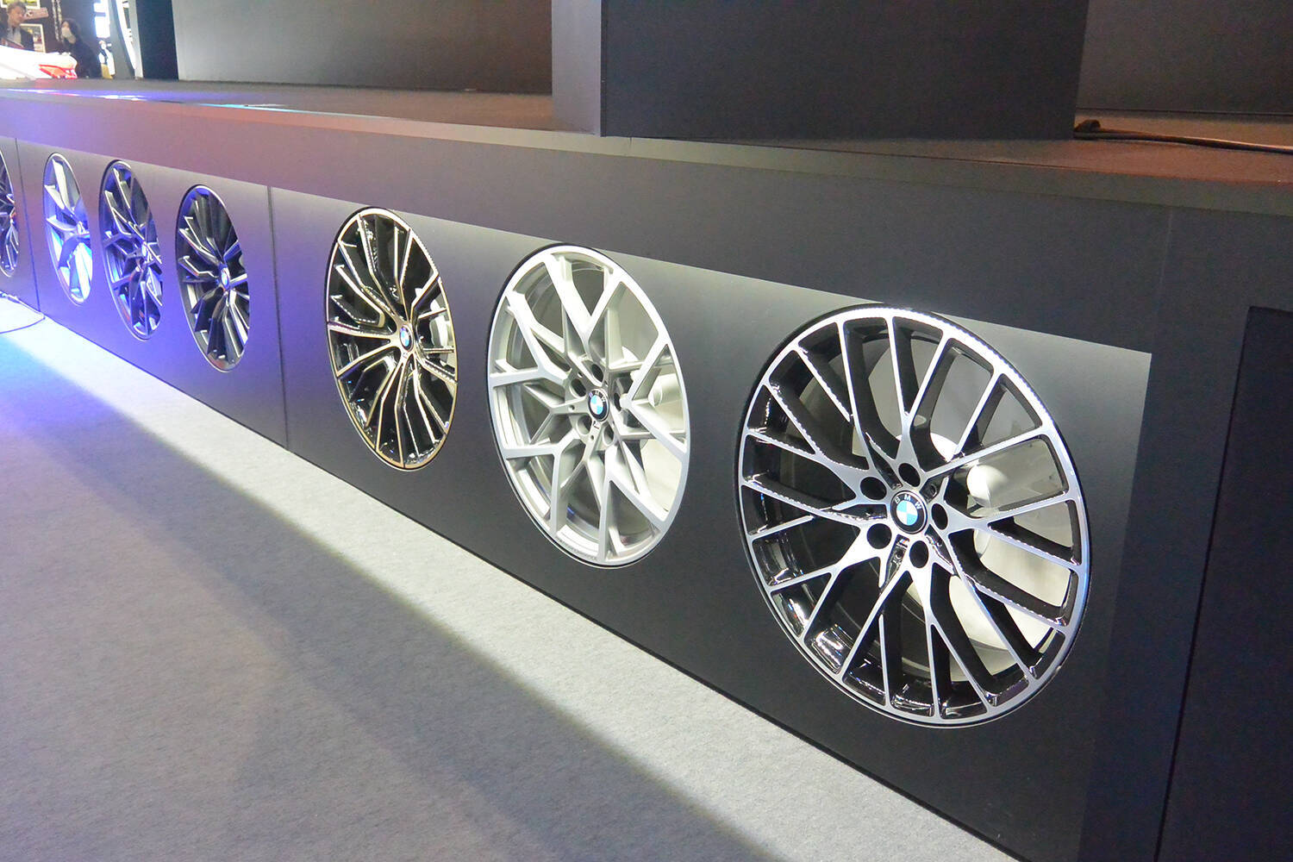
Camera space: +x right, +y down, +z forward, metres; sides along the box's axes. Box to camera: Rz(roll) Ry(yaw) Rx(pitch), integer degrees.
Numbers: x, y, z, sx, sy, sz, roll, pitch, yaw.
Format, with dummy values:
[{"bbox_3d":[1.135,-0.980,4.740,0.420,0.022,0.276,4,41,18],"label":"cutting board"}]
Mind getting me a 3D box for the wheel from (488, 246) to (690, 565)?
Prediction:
[{"bbox_3d":[-0.034,-0.059,2.020,0.220,0.550,0.550,-15,23,-39],"label":"wheel"}]

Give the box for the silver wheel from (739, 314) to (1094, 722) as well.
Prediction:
[{"bbox_3d":[0.399,0.093,1.554,0.220,0.550,0.550,-15,23,-39],"label":"silver wheel"}]

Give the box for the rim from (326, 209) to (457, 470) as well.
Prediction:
[{"bbox_3d":[-0.466,-0.209,2.487,0.220,0.550,0.550,-15,23,-39],"label":"rim"}]

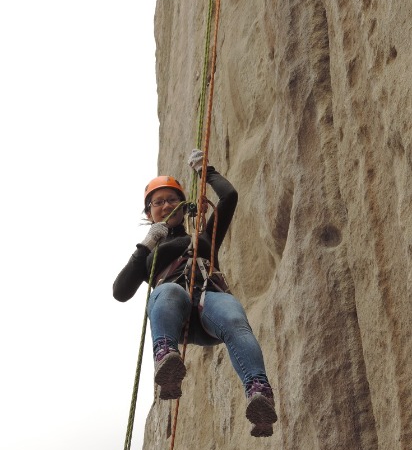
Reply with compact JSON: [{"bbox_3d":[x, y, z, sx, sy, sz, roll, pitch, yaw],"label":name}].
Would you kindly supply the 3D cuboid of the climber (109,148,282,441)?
[{"bbox_3d":[-0.060,0.285,5.037,0.651,1.300,0.798,5,-24,-5],"label":"climber"}]

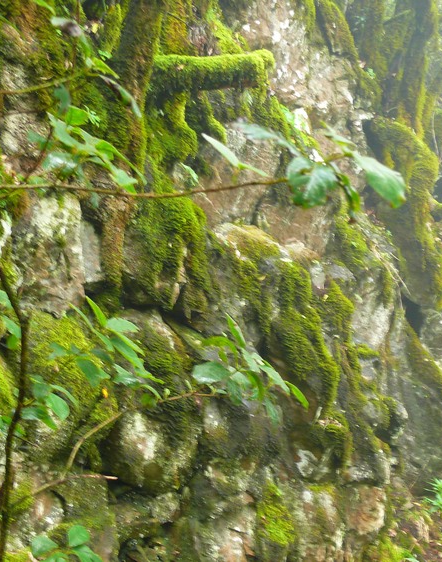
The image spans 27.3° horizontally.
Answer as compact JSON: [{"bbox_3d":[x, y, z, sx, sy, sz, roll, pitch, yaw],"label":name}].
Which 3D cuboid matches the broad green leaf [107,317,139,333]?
[{"bbox_3d":[-0.260,0.117,2.400,0.088,0.025,0.045,16,15,15],"label":"broad green leaf"}]

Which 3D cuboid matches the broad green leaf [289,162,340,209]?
[{"bbox_3d":[0.163,-0.168,1.600,0.088,0.080,0.045,0,3,0],"label":"broad green leaf"}]

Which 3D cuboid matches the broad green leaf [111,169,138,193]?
[{"bbox_3d":[-0.212,-0.221,2.000,0.065,0.030,0.045,38,27,24],"label":"broad green leaf"}]

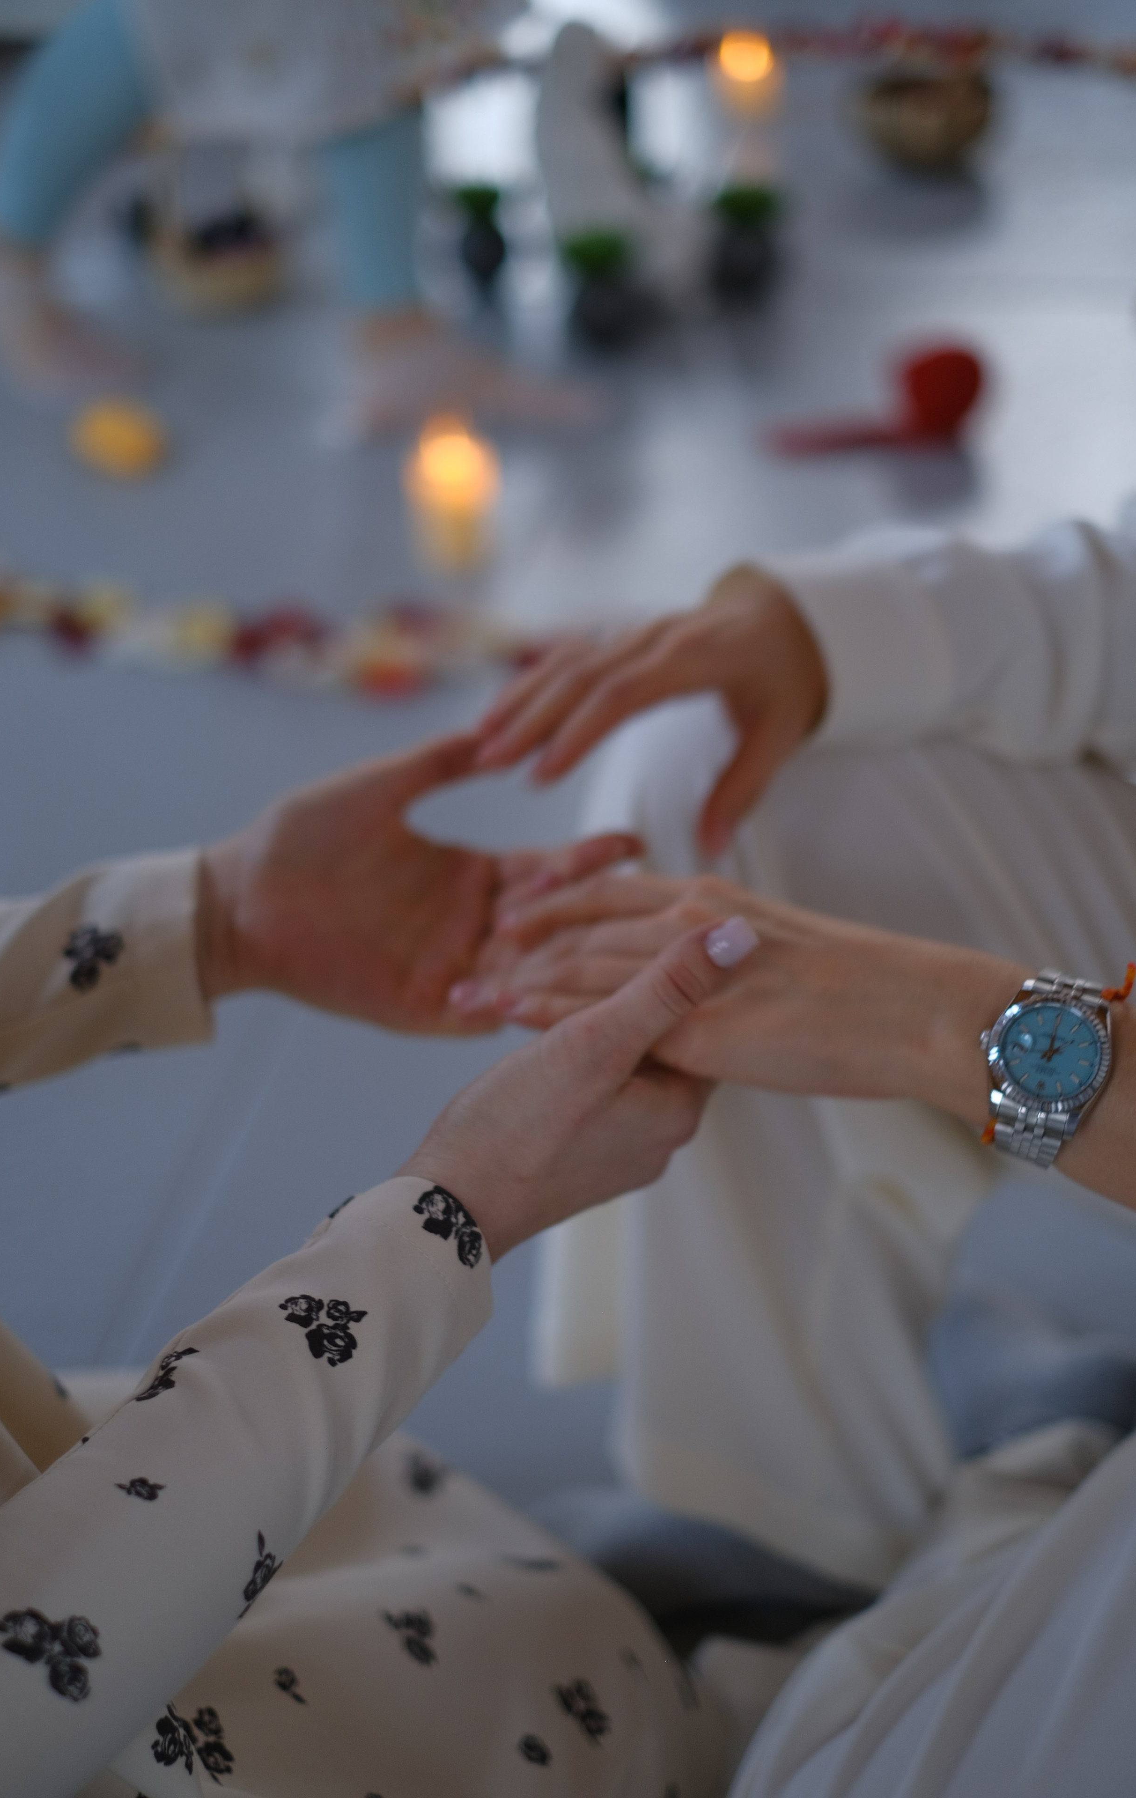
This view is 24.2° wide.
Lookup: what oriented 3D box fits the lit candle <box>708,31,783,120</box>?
[{"bbox_3d":[0.272,-1.258,4.053,0.085,0.113,0.085,0,27,0],"label":"lit candle"}]

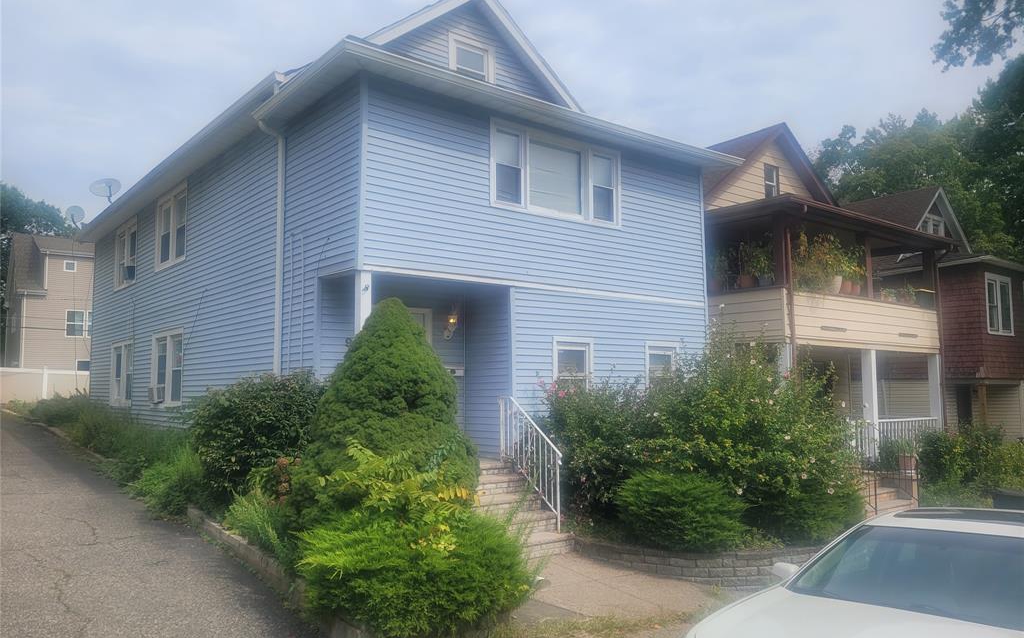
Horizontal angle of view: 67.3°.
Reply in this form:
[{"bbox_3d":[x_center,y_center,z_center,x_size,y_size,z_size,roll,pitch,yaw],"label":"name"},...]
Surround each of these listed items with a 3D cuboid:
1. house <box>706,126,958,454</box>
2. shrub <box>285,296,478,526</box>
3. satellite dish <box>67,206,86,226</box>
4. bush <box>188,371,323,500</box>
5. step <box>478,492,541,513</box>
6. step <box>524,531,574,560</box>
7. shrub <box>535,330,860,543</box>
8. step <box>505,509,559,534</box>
[{"bbox_3d":[3.533,0.053,20.652,7.200,8.700,13.000,4,-7,-39],"label":"house"},{"bbox_3d":[-1.345,1.144,7.991,1.900,2.650,1.900,0,-5,0],"label":"shrub"},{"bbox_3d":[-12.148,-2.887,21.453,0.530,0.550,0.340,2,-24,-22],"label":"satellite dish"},{"bbox_3d":[-3.259,1.535,9.885,1.650,1.650,1.750,4,-7,-39],"label":"bush"},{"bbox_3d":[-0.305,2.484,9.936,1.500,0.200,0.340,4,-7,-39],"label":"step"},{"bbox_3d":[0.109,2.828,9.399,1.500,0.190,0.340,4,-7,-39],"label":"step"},{"bbox_3d":[2.847,1.462,10.746,4.400,2.650,2.800,4,-7,-39],"label":"shrub"},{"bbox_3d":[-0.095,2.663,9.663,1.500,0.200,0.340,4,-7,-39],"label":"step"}]

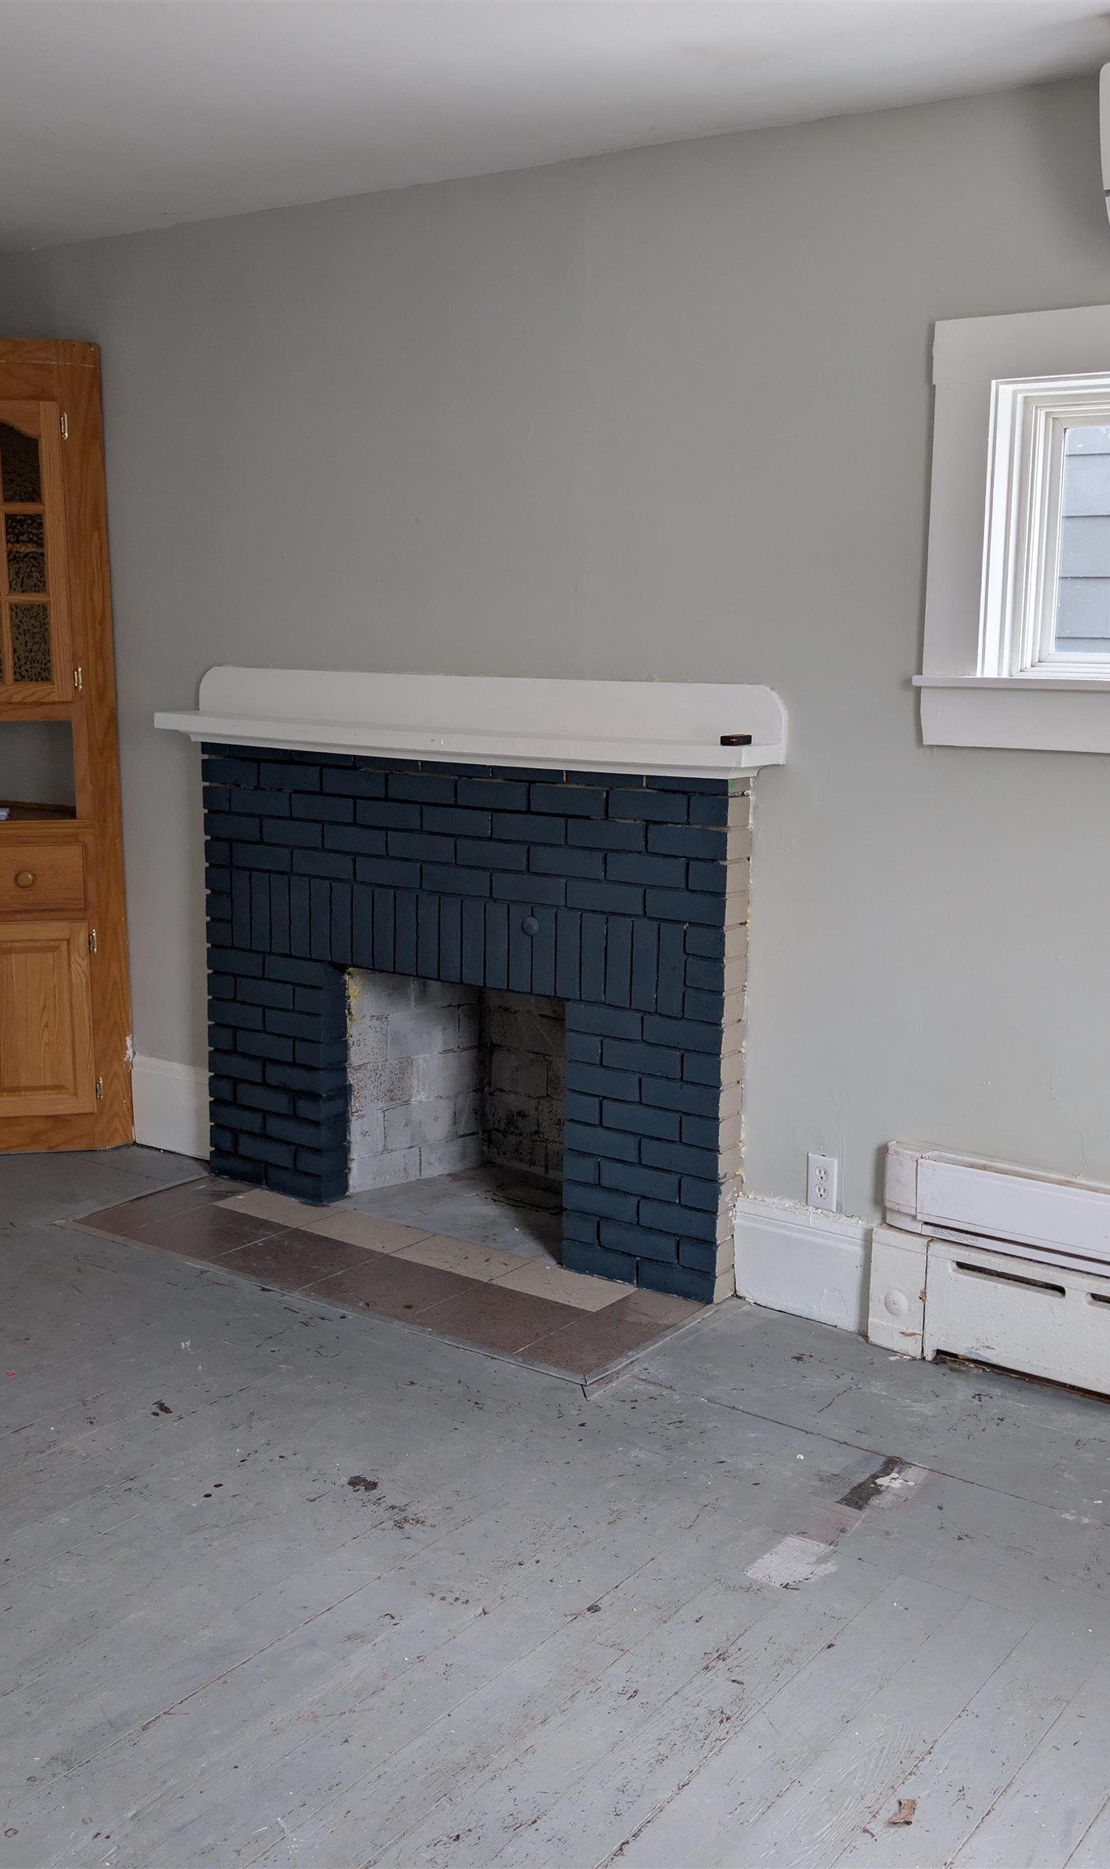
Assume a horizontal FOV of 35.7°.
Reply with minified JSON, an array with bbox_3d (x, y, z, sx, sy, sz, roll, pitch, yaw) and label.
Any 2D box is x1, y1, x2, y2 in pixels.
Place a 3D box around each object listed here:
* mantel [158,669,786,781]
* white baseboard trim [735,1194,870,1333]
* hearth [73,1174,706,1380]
[{"bbox_3d":[-0.274,-0.505,4.036,1.726,0.199,0.189,8,13,34],"label":"mantel"},{"bbox_3d":[0.548,0.717,3.780,0.323,0.234,0.030,8,13,34],"label":"white baseboard trim"},{"bbox_3d":[-0.432,0.762,4.071,1.562,0.030,0.477,8,13,34],"label":"hearth"}]

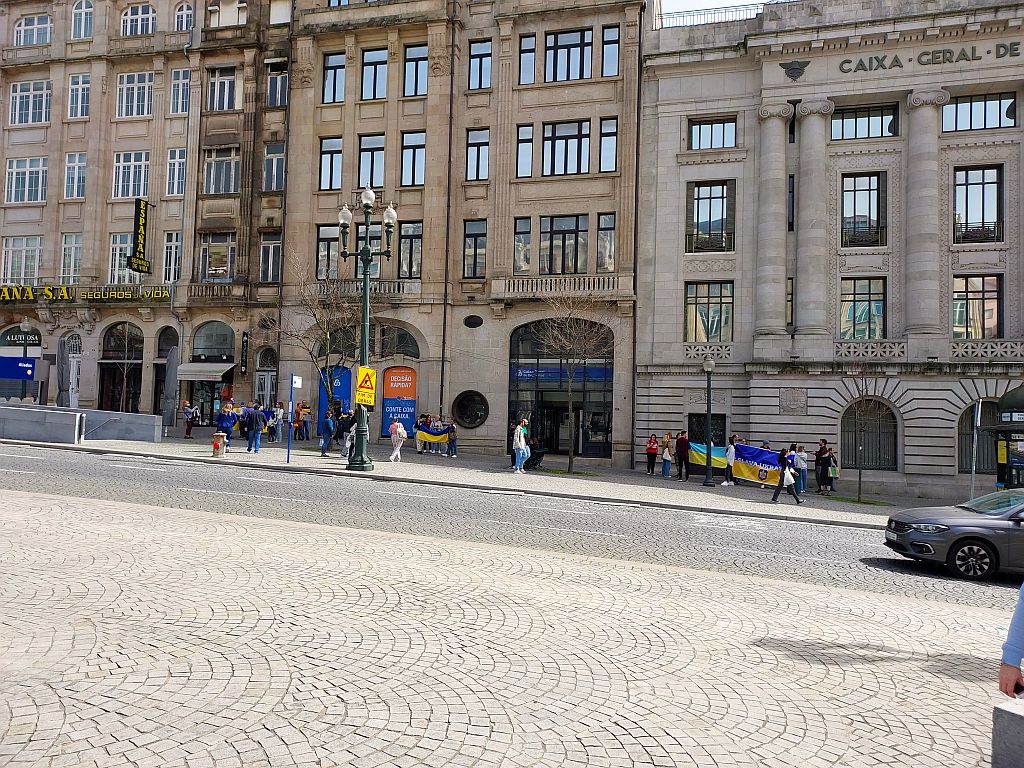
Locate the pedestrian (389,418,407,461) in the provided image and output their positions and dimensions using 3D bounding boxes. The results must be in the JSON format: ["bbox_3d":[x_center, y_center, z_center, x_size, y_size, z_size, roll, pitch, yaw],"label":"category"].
[{"bbox_3d":[-4.023,1.955,29.100,0.580,1.606,0.580,-1,-4,45],"label":"pedestrian"}]

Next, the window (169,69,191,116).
[{"bbox_3d":[-15.643,-13.818,39.119,0.968,2.104,0.200,1,-2,14],"label":"window"}]

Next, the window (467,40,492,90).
[{"bbox_3d":[-1.407,-14.370,37.335,1.037,2.229,0.200,1,-3,15],"label":"window"}]

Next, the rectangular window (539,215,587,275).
[{"bbox_3d":[2.356,-6.252,37.283,2.240,2.638,0.200,1,-3,16],"label":"rectangular window"}]

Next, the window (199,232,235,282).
[{"bbox_3d":[-13.581,-5.840,38.231,1.877,2.348,0.200,1,-2,14],"label":"window"}]

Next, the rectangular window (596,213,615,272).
[{"bbox_3d":[3.954,-5.889,34.606,0.738,2.523,0.200,1,-3,16],"label":"rectangular window"}]

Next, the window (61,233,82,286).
[{"bbox_3d":[-21.349,-6.070,40.238,1.091,2.488,0.200,1,-2,14],"label":"window"}]

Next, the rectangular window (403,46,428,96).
[{"bbox_3d":[-4.399,-14.420,38.151,1.146,2.420,0.200,1,-3,15],"label":"rectangular window"}]

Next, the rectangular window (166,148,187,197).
[{"bbox_3d":[-16.493,-10.403,40.699,1.026,2.326,0.200,1,-3,16],"label":"rectangular window"}]

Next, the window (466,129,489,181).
[{"bbox_3d":[-1.446,-9.769,35.290,1.010,2.221,0.200,1,-2,14],"label":"window"}]

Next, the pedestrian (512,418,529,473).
[{"bbox_3d":[0.285,2.033,27.222,0.550,1.778,0.500,1,-2,14],"label":"pedestrian"}]

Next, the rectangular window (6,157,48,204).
[{"bbox_3d":[-25.266,-10.601,43.204,2.705,2.412,0.200,1,-3,16],"label":"rectangular window"}]

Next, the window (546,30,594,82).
[{"bbox_3d":[2.584,-14.982,37.758,2.193,2.385,0.200,1,-3,16],"label":"window"}]

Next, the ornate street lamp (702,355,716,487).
[{"bbox_3d":[6.659,1.221,27.900,0.430,4.429,0.430,1,-3,16],"label":"ornate street lamp"}]

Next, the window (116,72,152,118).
[{"bbox_3d":[-18.938,-14.518,41.625,2.177,2.265,0.200,1,-3,16],"label":"window"}]

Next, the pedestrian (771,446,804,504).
[{"bbox_3d":[7.983,2.666,24.000,0.920,1.623,0.520,1,-3,13],"label":"pedestrian"}]

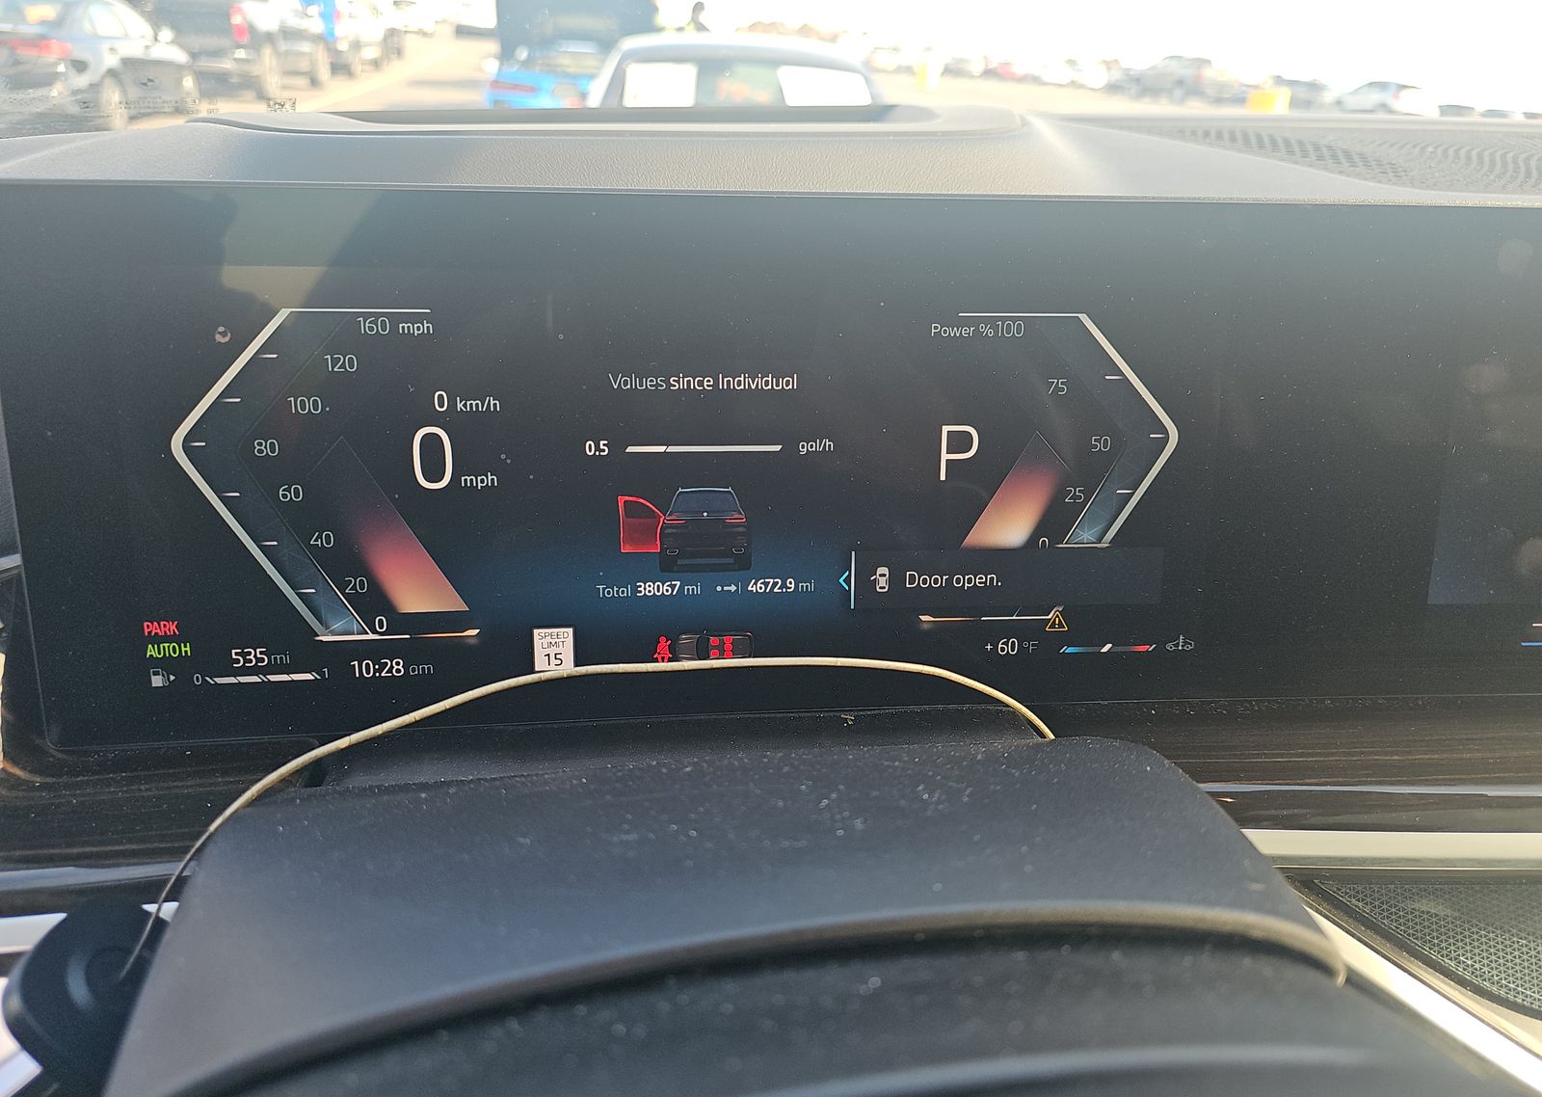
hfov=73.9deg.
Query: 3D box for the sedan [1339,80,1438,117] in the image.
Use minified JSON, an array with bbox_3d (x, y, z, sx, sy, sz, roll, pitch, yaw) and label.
[{"bbox_3d":[29.289,-21.523,48.989,1.820,1.500,4.500,-3,27,-12],"label":"sedan"}]

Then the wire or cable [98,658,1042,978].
[{"bbox_3d":[-0.024,0.044,0.180,0.165,0.042,0.055,1,26,-4],"label":"wire or cable"}]

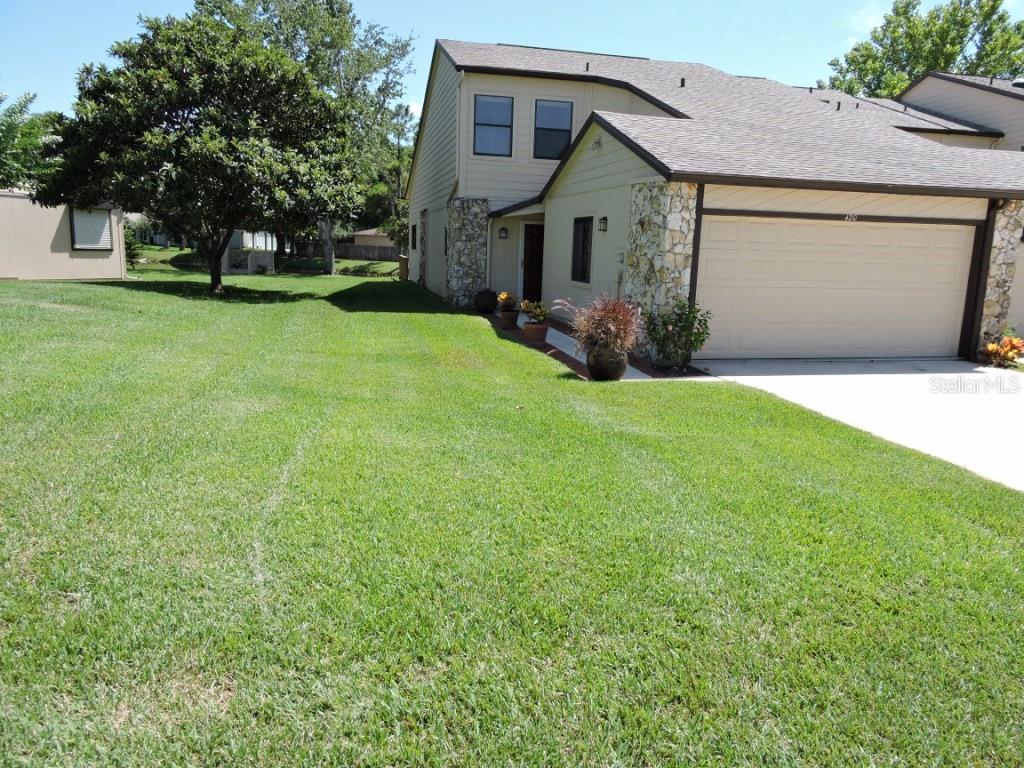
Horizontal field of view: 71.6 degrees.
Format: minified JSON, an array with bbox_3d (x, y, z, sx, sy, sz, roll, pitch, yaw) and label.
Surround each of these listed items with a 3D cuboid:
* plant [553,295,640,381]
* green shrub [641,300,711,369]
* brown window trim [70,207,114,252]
[{"bbox_3d":[1.067,-0.579,8.863,1.000,1.020,0.920,-1,10,-12],"label":"plant"},{"bbox_3d":[2.378,-0.720,10.169,0.950,0.920,0.820,-1,10,-12],"label":"green shrub"},{"bbox_3d":[-13.294,-4.912,22.500,0.100,1.400,1.450,4,10,16],"label":"brown window trim"}]

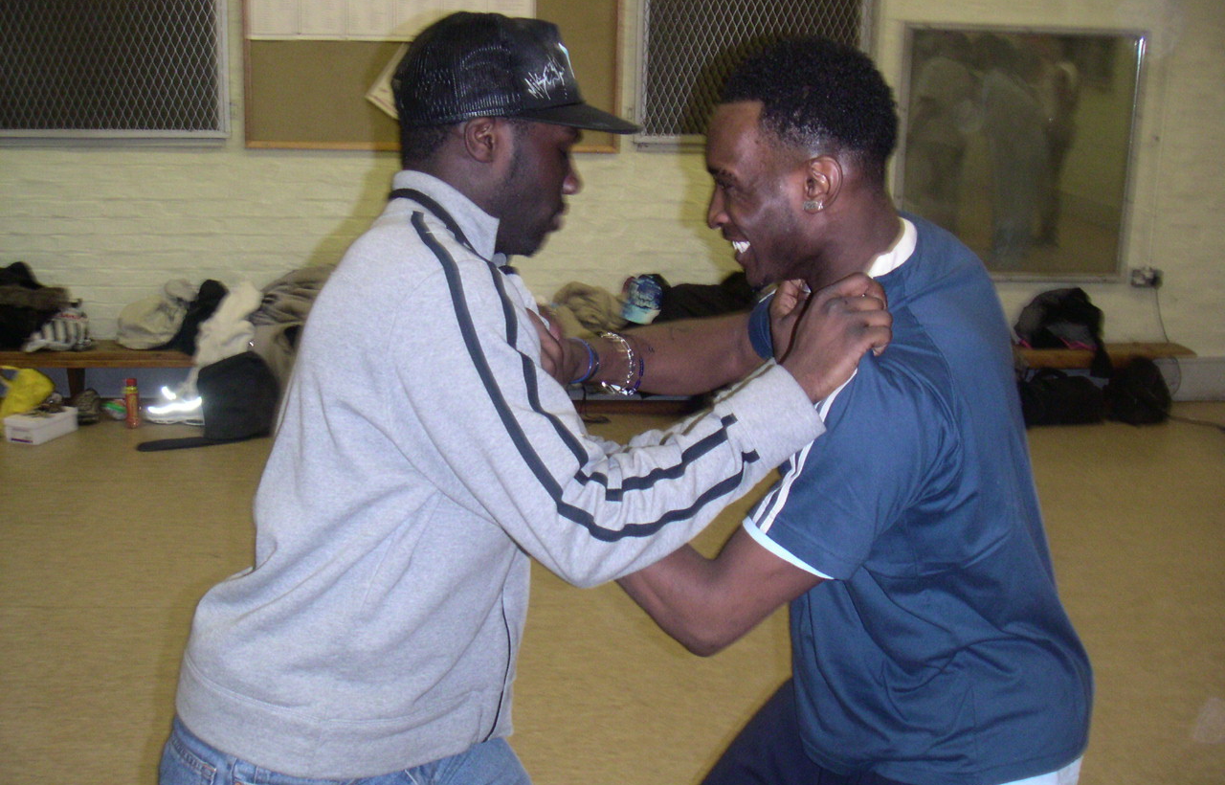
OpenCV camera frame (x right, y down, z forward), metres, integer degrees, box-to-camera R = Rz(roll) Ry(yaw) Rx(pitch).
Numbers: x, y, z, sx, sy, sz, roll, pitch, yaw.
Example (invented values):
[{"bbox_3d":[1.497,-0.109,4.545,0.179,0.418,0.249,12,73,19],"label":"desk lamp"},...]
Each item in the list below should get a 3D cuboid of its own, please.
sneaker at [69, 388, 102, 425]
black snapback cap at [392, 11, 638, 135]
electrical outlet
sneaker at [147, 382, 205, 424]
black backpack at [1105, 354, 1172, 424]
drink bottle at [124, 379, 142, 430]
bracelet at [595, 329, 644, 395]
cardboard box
[{"bbox_3d":[-2.172,0.046,5.886,0.105,0.120,0.280,-2,12,-14],"label":"sneaker"},{"bbox_3d":[-0.105,-0.344,1.530,0.265,0.128,0.172,2,12,5],"label":"black snapback cap"},{"bbox_3d":[2.437,-0.522,6.459,0.144,0.087,0.045,0,12,-4],"label":"electrical outlet"},{"bbox_3d":[-1.774,0.052,5.845,0.285,0.140,0.110,2,12,7],"label":"sneaker"},{"bbox_3d":[2.295,-0.020,6.230,0.270,0.280,0.210,0,12,-4],"label":"black backpack"},{"bbox_3d":[-1.940,0.040,5.727,0.058,0.202,0.058,1,12,0],"label":"drink bottle"},{"bbox_3d":[0.006,-0.033,1.580,0.013,0.069,0.069,-15,19,-37],"label":"bracelet"},{"bbox_3d":[-2.236,0.125,5.565,0.150,0.092,0.285,4,12,13],"label":"cardboard box"}]

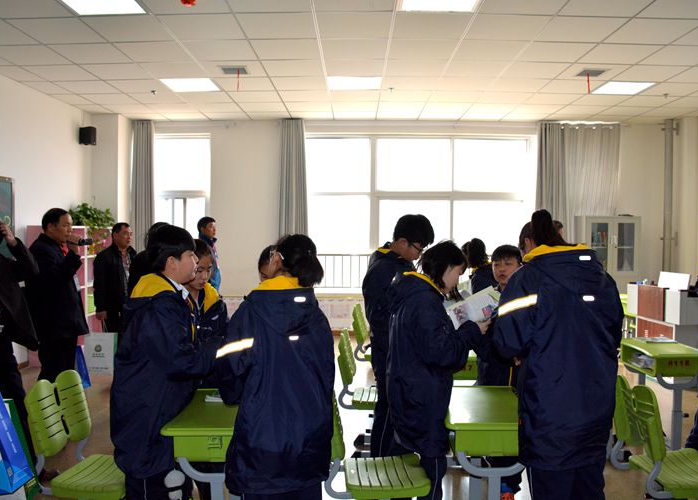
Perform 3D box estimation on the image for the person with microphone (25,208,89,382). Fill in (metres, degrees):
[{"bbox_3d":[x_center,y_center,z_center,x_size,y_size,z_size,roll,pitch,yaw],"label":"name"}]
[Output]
[{"bbox_3d":[-2.205,0.552,4.255,0.440,1.730,0.500,0,2,-5],"label":"person with microphone"}]

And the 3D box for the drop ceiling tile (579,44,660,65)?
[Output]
[{"bbox_3d":[2.425,-1.767,5.042,0.600,0.025,0.600,0,2,1],"label":"drop ceiling tile"}]

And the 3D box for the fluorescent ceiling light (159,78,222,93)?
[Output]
[{"bbox_3d":[-1.736,-1.857,6.272,0.600,0.070,0.600,0,2,1],"label":"fluorescent ceiling light"}]

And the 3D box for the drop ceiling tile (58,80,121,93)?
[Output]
[{"bbox_3d":[-2.903,-1.828,6.297,0.600,0.020,0.600,0,2,1],"label":"drop ceiling tile"}]

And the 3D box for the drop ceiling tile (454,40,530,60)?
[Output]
[{"bbox_3d":[1.248,-1.789,5.031,0.600,0.020,0.600,0,2,1],"label":"drop ceiling tile"}]

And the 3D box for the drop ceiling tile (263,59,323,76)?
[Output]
[{"bbox_3d":[-0.541,-1.804,5.574,0.600,0.020,0.600,0,2,1],"label":"drop ceiling tile"}]

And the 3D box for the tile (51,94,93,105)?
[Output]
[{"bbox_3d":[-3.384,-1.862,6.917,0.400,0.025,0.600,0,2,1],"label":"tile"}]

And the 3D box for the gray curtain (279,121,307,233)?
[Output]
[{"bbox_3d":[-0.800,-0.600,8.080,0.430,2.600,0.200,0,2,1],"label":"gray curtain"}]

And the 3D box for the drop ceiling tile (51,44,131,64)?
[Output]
[{"bbox_3d":[-2.330,-1.793,5.096,0.600,0.025,0.600,0,2,1],"label":"drop ceiling tile"}]

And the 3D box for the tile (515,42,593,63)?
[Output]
[{"bbox_3d":[1.848,-1.775,5.040,0.600,0.020,0.600,0,2,1],"label":"tile"}]

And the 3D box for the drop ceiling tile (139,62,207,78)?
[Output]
[{"bbox_3d":[-1.742,-1.827,5.674,0.600,0.025,0.600,0,2,1],"label":"drop ceiling tile"}]

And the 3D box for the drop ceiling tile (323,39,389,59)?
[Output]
[{"bbox_3d":[0.048,-1.804,5.042,0.600,0.020,0.600,0,2,1],"label":"drop ceiling tile"}]

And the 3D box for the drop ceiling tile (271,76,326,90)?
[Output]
[{"bbox_3d":[-0.534,-1.846,6.253,0.600,0.020,0.600,0,2,1],"label":"drop ceiling tile"}]

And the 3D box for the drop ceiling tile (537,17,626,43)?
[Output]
[{"bbox_3d":[1.841,-1.769,4.422,0.600,0.020,0.600,0,2,1],"label":"drop ceiling tile"}]

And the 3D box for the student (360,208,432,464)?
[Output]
[{"bbox_3d":[0.312,0.633,3.223,0.460,1.670,0.520,1,2,10],"label":"student"}]

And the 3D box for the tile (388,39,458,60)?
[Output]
[{"bbox_3d":[0.649,-1.796,5.038,0.600,0.020,0.600,0,2,1],"label":"tile"}]

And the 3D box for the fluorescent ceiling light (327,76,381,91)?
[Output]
[{"bbox_3d":[0.062,-1.882,6.239,0.600,0.080,0.600,0,2,1],"label":"fluorescent ceiling light"}]

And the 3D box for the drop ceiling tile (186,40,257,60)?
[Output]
[{"bbox_3d":[-1.154,-1.807,5.064,0.600,0.025,0.600,0,2,1],"label":"drop ceiling tile"}]

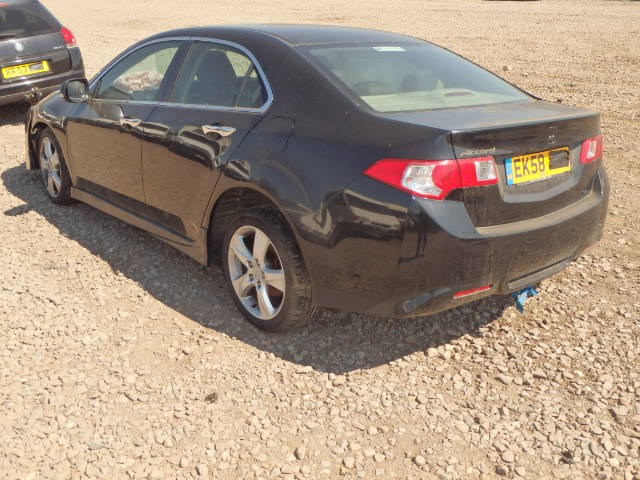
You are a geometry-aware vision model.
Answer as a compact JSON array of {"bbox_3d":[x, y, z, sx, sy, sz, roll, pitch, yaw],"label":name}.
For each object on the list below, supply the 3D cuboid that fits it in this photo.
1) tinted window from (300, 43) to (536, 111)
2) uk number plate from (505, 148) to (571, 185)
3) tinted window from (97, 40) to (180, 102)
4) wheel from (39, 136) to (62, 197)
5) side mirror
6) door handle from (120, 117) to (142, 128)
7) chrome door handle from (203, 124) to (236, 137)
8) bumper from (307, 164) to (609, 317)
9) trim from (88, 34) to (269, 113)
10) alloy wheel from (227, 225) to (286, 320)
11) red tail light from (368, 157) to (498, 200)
[{"bbox_3d":[0.515,-0.843,3.366,1.208,0.074,0.681,-14,47,-39],"label":"tinted window"},{"bbox_3d":[0.979,-0.331,2.961,0.520,0.111,0.012,-14,8,-39],"label":"uk number plate"},{"bbox_3d":[-1.121,-1.024,4.064,0.044,0.413,0.873,27,-6,-42],"label":"tinted window"},{"bbox_3d":[-2.015,-0.577,5.212,0.190,0.464,0.464,-14,24,-39],"label":"wheel"},{"bbox_3d":[-1.558,-0.950,4.257,0.185,0.160,0.140,-14,24,-39],"label":"side mirror"},{"bbox_3d":[-1.103,-0.686,3.893,0.055,0.050,0.240,-14,19,-39],"label":"door handle"},{"bbox_3d":[-0.486,-0.522,3.205,0.055,0.050,0.245,-14,19,-39],"label":"chrome door handle"},{"bbox_3d":[0.824,-0.048,3.228,1.800,0.610,0.680,-14,24,-39],"label":"bumper"},{"bbox_3d":[-0.853,-0.947,3.772,2.042,0.436,0.055,17,-7,47],"label":"trim"},{"bbox_3d":[-0.240,0.145,3.303,0.190,0.464,0.464,-14,24,-39],"label":"alloy wheel"},{"bbox_3d":[0.470,-0.245,2.615,0.583,0.140,0.236,-6,20,-22],"label":"red tail light"}]

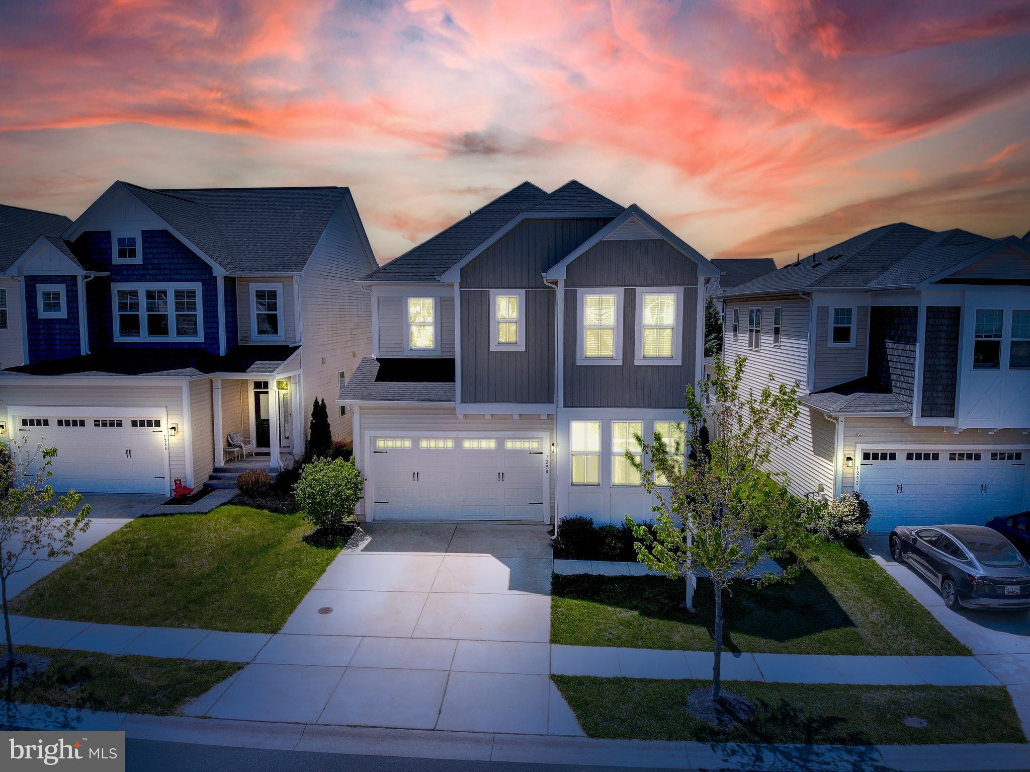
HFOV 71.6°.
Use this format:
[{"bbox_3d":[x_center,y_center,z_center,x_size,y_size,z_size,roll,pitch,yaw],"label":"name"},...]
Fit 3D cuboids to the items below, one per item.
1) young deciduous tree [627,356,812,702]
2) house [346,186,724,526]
[{"bbox_3d":[3.332,2.416,11.753,2.976,5.792,2.828,0,6,3],"label":"young deciduous tree"},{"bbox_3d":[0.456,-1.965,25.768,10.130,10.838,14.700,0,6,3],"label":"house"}]

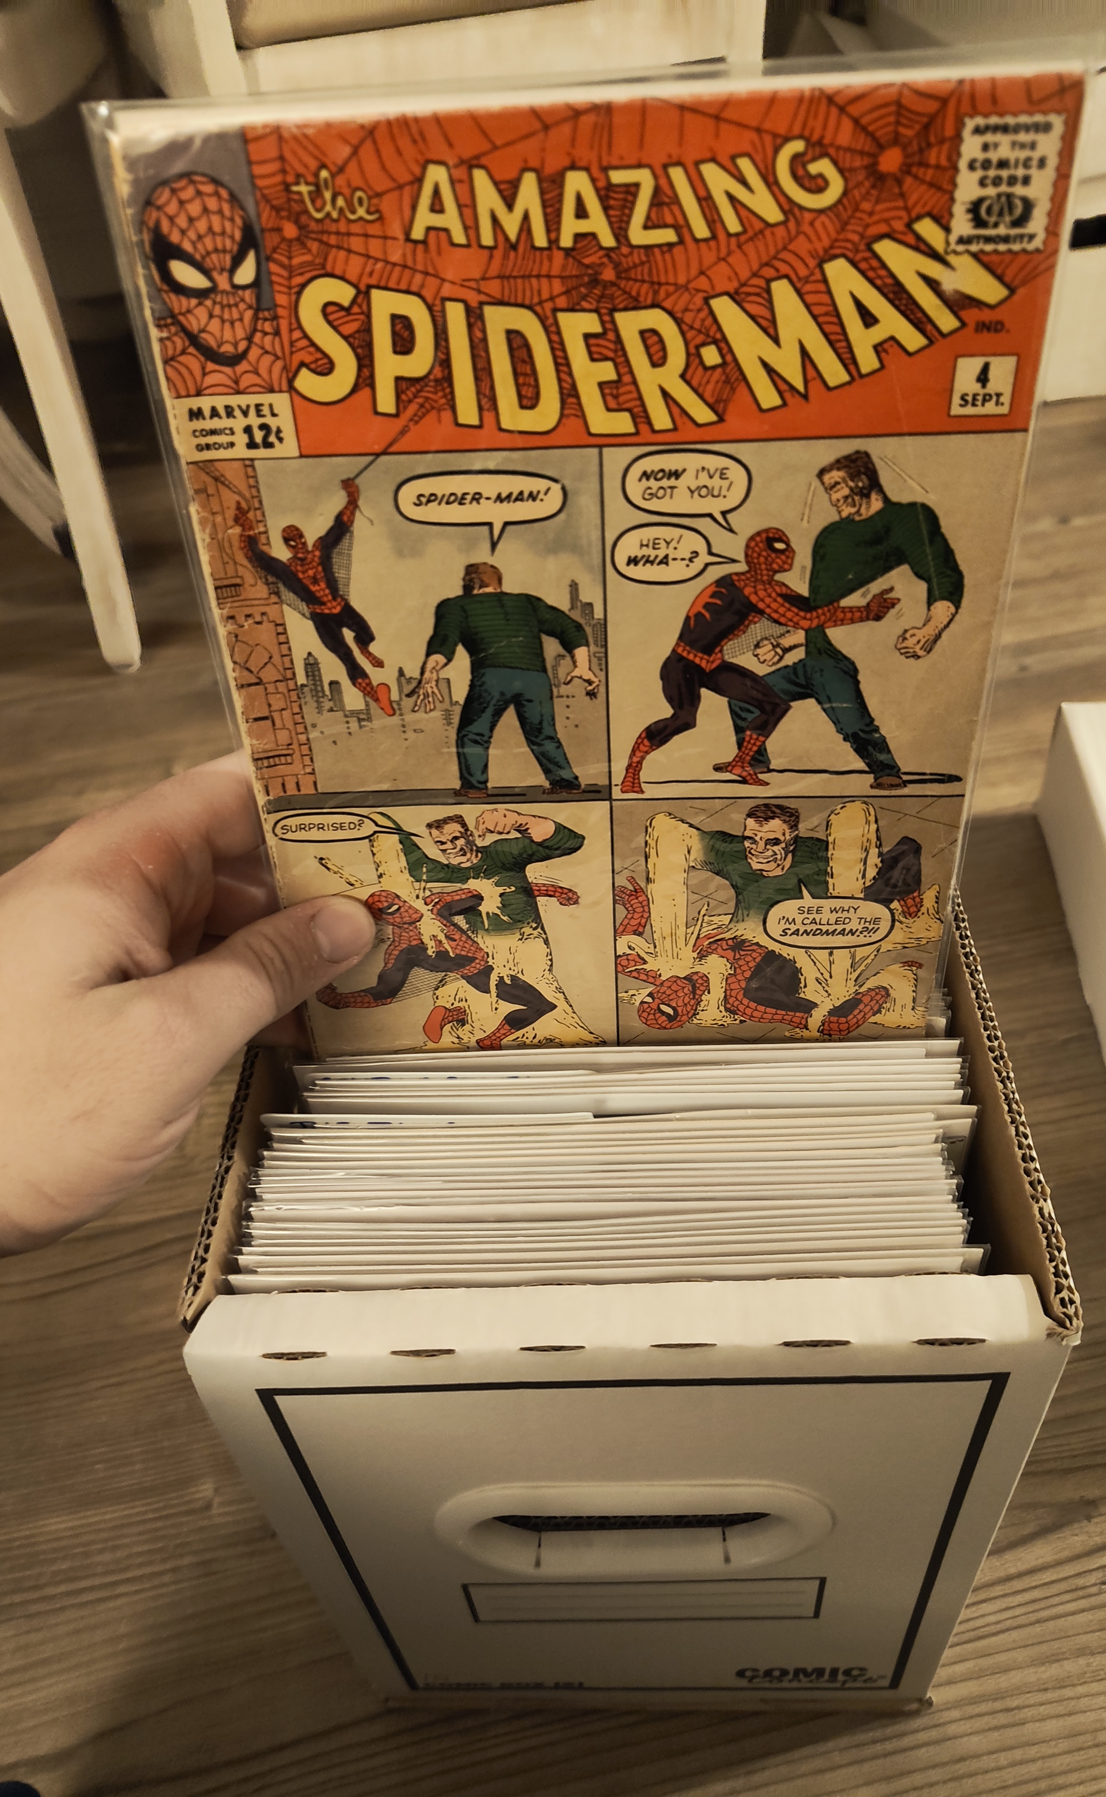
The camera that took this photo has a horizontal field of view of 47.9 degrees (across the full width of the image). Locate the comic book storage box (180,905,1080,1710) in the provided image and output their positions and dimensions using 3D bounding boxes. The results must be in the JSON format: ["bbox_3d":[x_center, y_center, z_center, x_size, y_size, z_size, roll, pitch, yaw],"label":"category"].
[{"bbox_3d":[0.030,0.071,0.514,0.205,0.282,0.382,-3,43,4],"label":"comic book storage box"}]

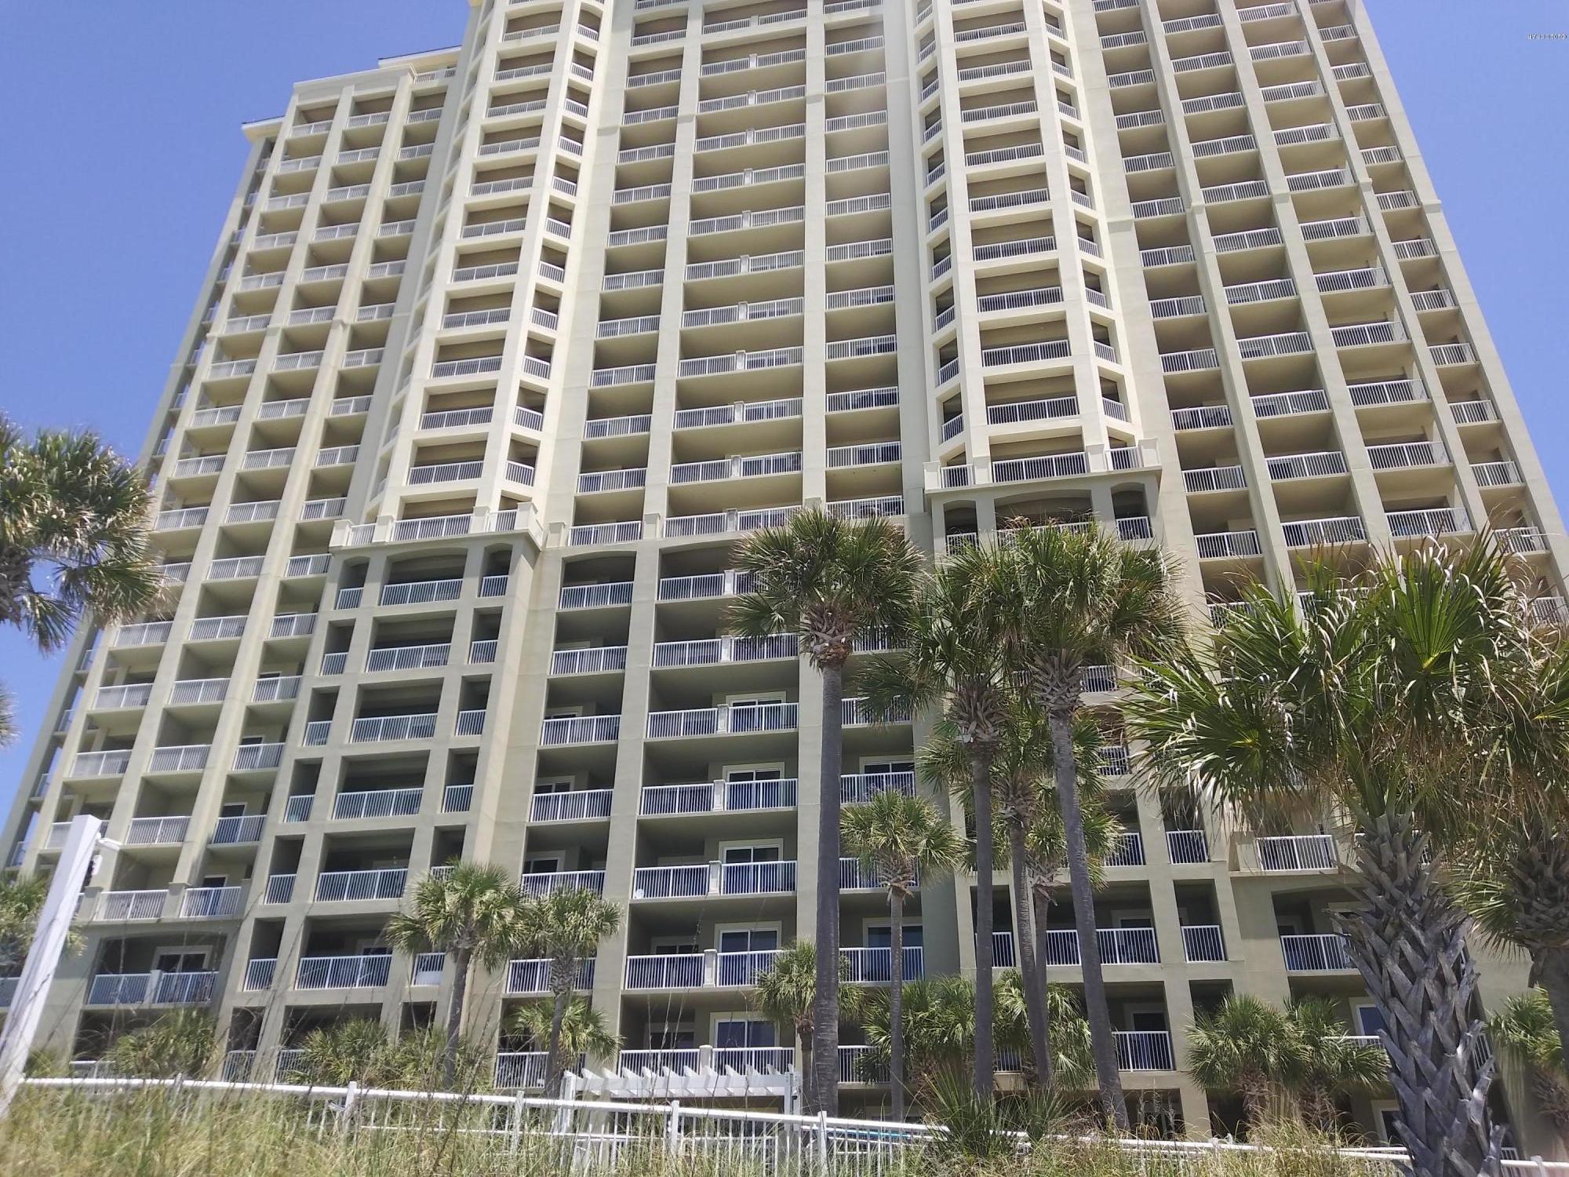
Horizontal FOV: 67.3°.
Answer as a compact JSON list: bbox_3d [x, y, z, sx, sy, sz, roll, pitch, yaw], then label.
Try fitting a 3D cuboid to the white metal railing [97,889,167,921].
[{"bbox_3d":[-23.840,11.586,43.076,2.714,1.028,0.100,-5,-31,10],"label":"white metal railing"}]

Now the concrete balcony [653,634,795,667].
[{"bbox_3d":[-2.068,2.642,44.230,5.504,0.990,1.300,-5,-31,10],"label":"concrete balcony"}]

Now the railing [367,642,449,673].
[{"bbox_3d":[-14.677,2.799,46.265,3.412,1.028,0.100,-5,-31,10],"label":"railing"}]

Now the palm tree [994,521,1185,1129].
[{"bbox_3d":[5.390,3.616,19.153,3.255,10.900,3.255,-5,-31,10],"label":"palm tree"}]

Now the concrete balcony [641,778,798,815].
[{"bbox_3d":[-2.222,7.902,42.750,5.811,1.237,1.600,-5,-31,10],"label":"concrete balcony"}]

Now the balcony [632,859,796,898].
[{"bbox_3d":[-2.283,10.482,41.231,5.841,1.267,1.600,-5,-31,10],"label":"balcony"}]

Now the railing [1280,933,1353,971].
[{"bbox_3d":[15.899,10.752,34.713,2.251,1.043,0.100,-5,-31,10],"label":"railing"}]

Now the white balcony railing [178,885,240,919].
[{"bbox_3d":[-21.950,12.018,45.069,2.420,1.112,0.080,-5,-31,10],"label":"white balcony railing"}]

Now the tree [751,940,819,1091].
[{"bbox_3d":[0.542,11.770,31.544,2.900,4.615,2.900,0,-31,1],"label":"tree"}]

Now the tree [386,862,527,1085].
[{"bbox_3d":[-8.660,10.716,29.900,3.664,7.432,3.664,-5,-31,10],"label":"tree"}]

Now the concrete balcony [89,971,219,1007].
[{"bbox_3d":[-23.364,15.137,44.222,5.074,1.100,1.200,-5,-31,10],"label":"concrete balcony"}]

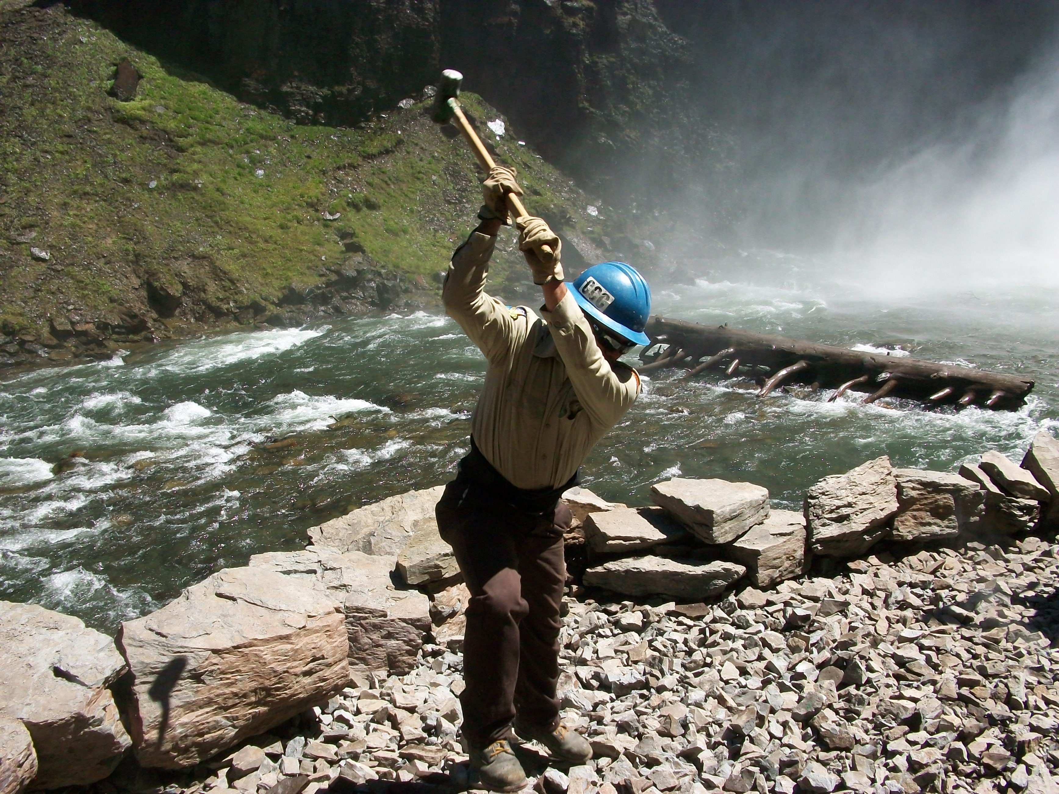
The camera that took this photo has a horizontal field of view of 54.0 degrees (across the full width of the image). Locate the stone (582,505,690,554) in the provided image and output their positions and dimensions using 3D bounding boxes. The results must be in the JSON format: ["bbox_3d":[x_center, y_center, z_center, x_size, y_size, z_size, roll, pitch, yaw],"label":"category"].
[{"bbox_3d":[0.530,0.639,4.994,0.500,0.095,0.400,0,10,-2],"label":"stone"}]

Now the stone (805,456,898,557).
[{"bbox_3d":[1.860,0.618,6.040,0.440,0.460,0.320,-2,7,-15],"label":"stone"}]

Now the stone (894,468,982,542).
[{"bbox_3d":[2.165,0.577,5.582,0.420,0.310,0.300,3,10,15],"label":"stone"}]

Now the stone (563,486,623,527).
[{"bbox_3d":[0.320,0.590,5.614,0.340,0.170,0.300,2,7,15],"label":"stone"}]

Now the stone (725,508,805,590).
[{"bbox_3d":[1.245,0.797,5.528,0.300,0.250,0.410,6,9,42],"label":"stone"}]

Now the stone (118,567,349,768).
[{"bbox_3d":[-1.010,0.900,3.557,0.540,0.380,0.600,9,13,42],"label":"stone"}]

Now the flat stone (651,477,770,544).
[{"bbox_3d":[0.870,0.541,5.008,0.450,0.150,0.430,-9,13,-42],"label":"flat stone"}]

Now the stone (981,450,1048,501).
[{"bbox_3d":[2.615,0.447,5.631,0.190,0.090,0.350,-8,32,-38],"label":"stone"}]

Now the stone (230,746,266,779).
[{"bbox_3d":[-0.868,1.116,3.208,0.100,0.065,0.080,-5,11,-30],"label":"stone"}]

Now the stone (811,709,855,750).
[{"bbox_3d":[1.050,1.130,3.584,0.130,0.080,0.100,4,8,30],"label":"stone"}]

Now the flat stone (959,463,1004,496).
[{"bbox_3d":[2.800,0.497,6.459,0.270,0.150,0.170,5,9,35],"label":"flat stone"}]

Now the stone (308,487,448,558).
[{"bbox_3d":[-0.640,0.702,5.527,0.480,0.260,1.000,6,9,40],"label":"stone"}]

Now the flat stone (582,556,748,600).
[{"bbox_3d":[0.605,0.809,4.678,0.690,0.140,0.280,0,9,0],"label":"flat stone"}]

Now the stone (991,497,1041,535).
[{"bbox_3d":[2.635,0.636,5.652,0.240,0.170,0.220,3,10,15],"label":"stone"}]

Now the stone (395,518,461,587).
[{"bbox_3d":[-0.380,0.710,4.802,0.360,0.150,0.380,-5,9,-35],"label":"stone"}]

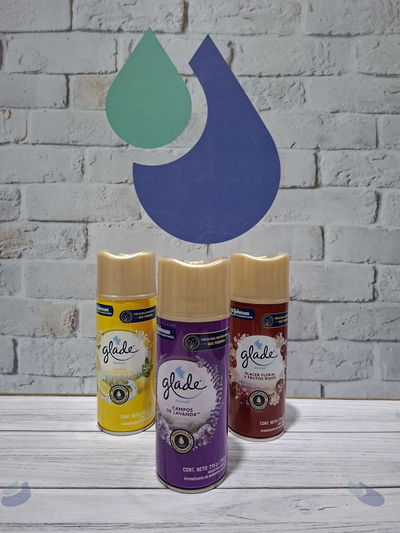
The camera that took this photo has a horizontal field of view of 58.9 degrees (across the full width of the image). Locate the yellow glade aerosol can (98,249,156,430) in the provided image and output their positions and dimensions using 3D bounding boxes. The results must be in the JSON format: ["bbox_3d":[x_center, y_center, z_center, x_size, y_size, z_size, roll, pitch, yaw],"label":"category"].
[{"bbox_3d":[-0.075,0.073,0.366,0.059,0.179,0.059,1,6,0],"label":"yellow glade aerosol can"}]

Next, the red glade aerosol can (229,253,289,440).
[{"bbox_3d":[0.059,0.076,0.359,0.059,0.179,0.059,2,6,10],"label":"red glade aerosol can"}]

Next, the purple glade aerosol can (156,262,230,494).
[{"bbox_3d":[-0.005,0.082,0.290,0.059,0.179,0.059,1,6,0],"label":"purple glade aerosol can"}]

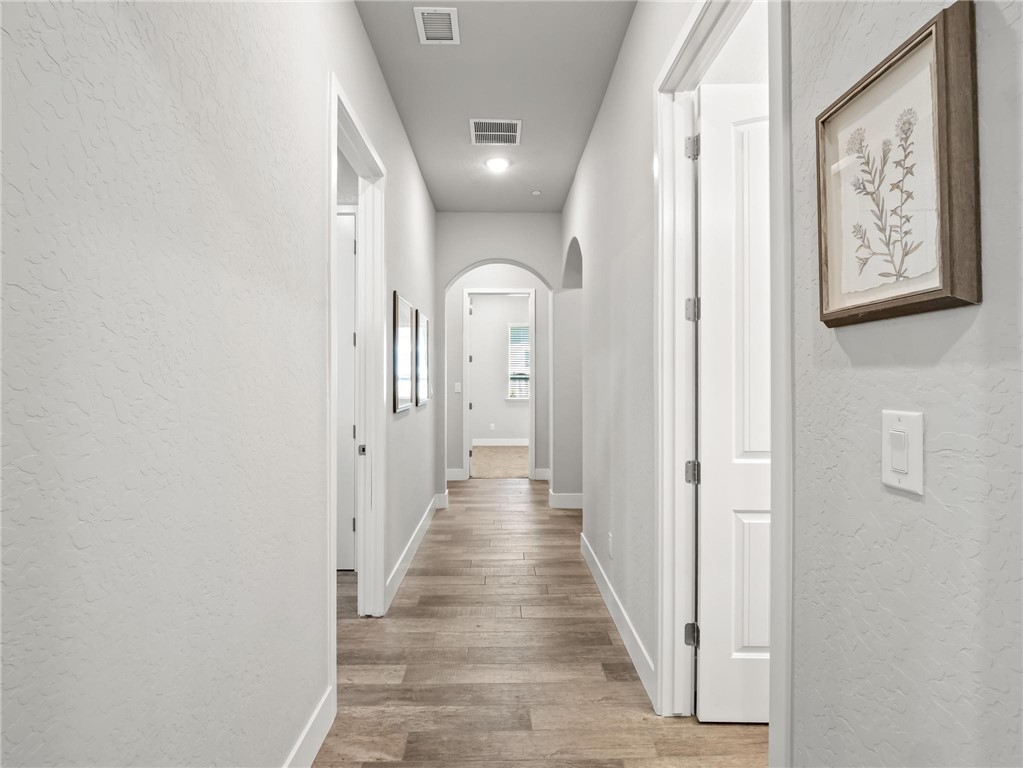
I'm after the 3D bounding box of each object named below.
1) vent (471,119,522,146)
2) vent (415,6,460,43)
[{"bbox_3d":[-0.106,-1.752,3.303,0.348,0.020,0.345,0,0,-1],"label":"vent"},{"bbox_3d":[-0.358,-1.752,2.320,0.204,0.020,0.238,0,0,-1],"label":"vent"}]

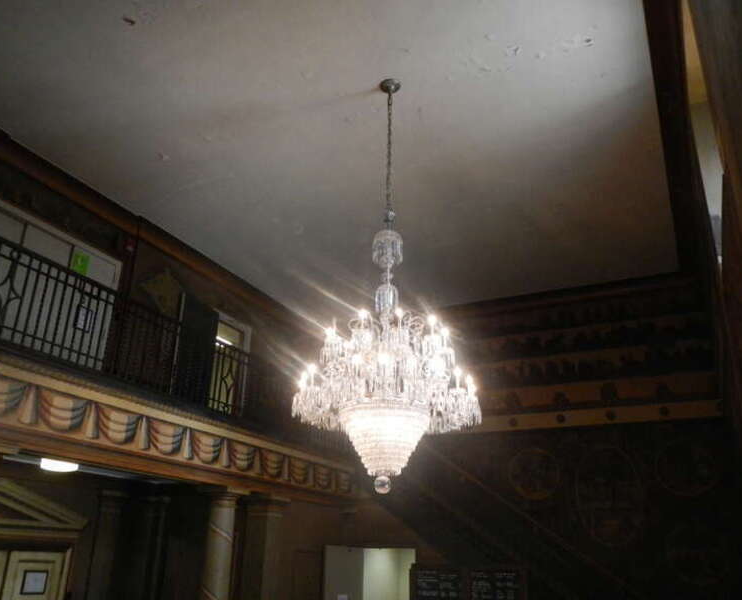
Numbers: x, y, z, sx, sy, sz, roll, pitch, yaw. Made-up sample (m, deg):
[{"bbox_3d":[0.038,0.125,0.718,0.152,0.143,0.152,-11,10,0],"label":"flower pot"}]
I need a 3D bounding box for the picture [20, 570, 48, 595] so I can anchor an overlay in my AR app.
[{"bbox_3d":[-3.877,3.265,7.480,0.025,0.250,0.322,-9,-24,24],"label":"picture"}]

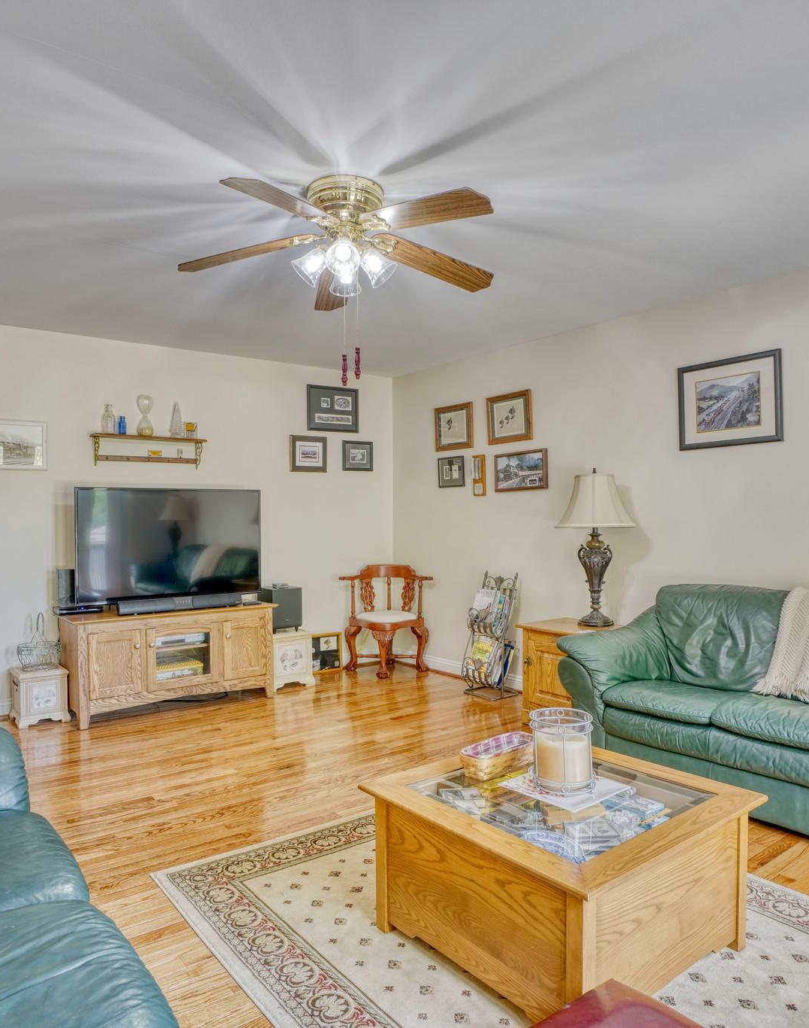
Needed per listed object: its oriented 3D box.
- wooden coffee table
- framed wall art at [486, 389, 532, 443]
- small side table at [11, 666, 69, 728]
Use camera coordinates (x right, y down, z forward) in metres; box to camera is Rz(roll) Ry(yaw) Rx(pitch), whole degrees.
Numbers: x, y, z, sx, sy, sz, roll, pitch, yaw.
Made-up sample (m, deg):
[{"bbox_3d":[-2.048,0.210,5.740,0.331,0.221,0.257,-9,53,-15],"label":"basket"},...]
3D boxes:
[{"bbox_3d":[0.455,1.027,2.000,0.850,0.450,0.820,0,0,-38],"label":"wooden coffee table"},{"bbox_3d":[0.695,-0.627,4.520,0.025,0.317,0.410,0,0,-36],"label":"framed wall art"},{"bbox_3d":[-2.115,1.060,3.990,0.269,0.279,0.255,0,0,-36],"label":"small side table"}]

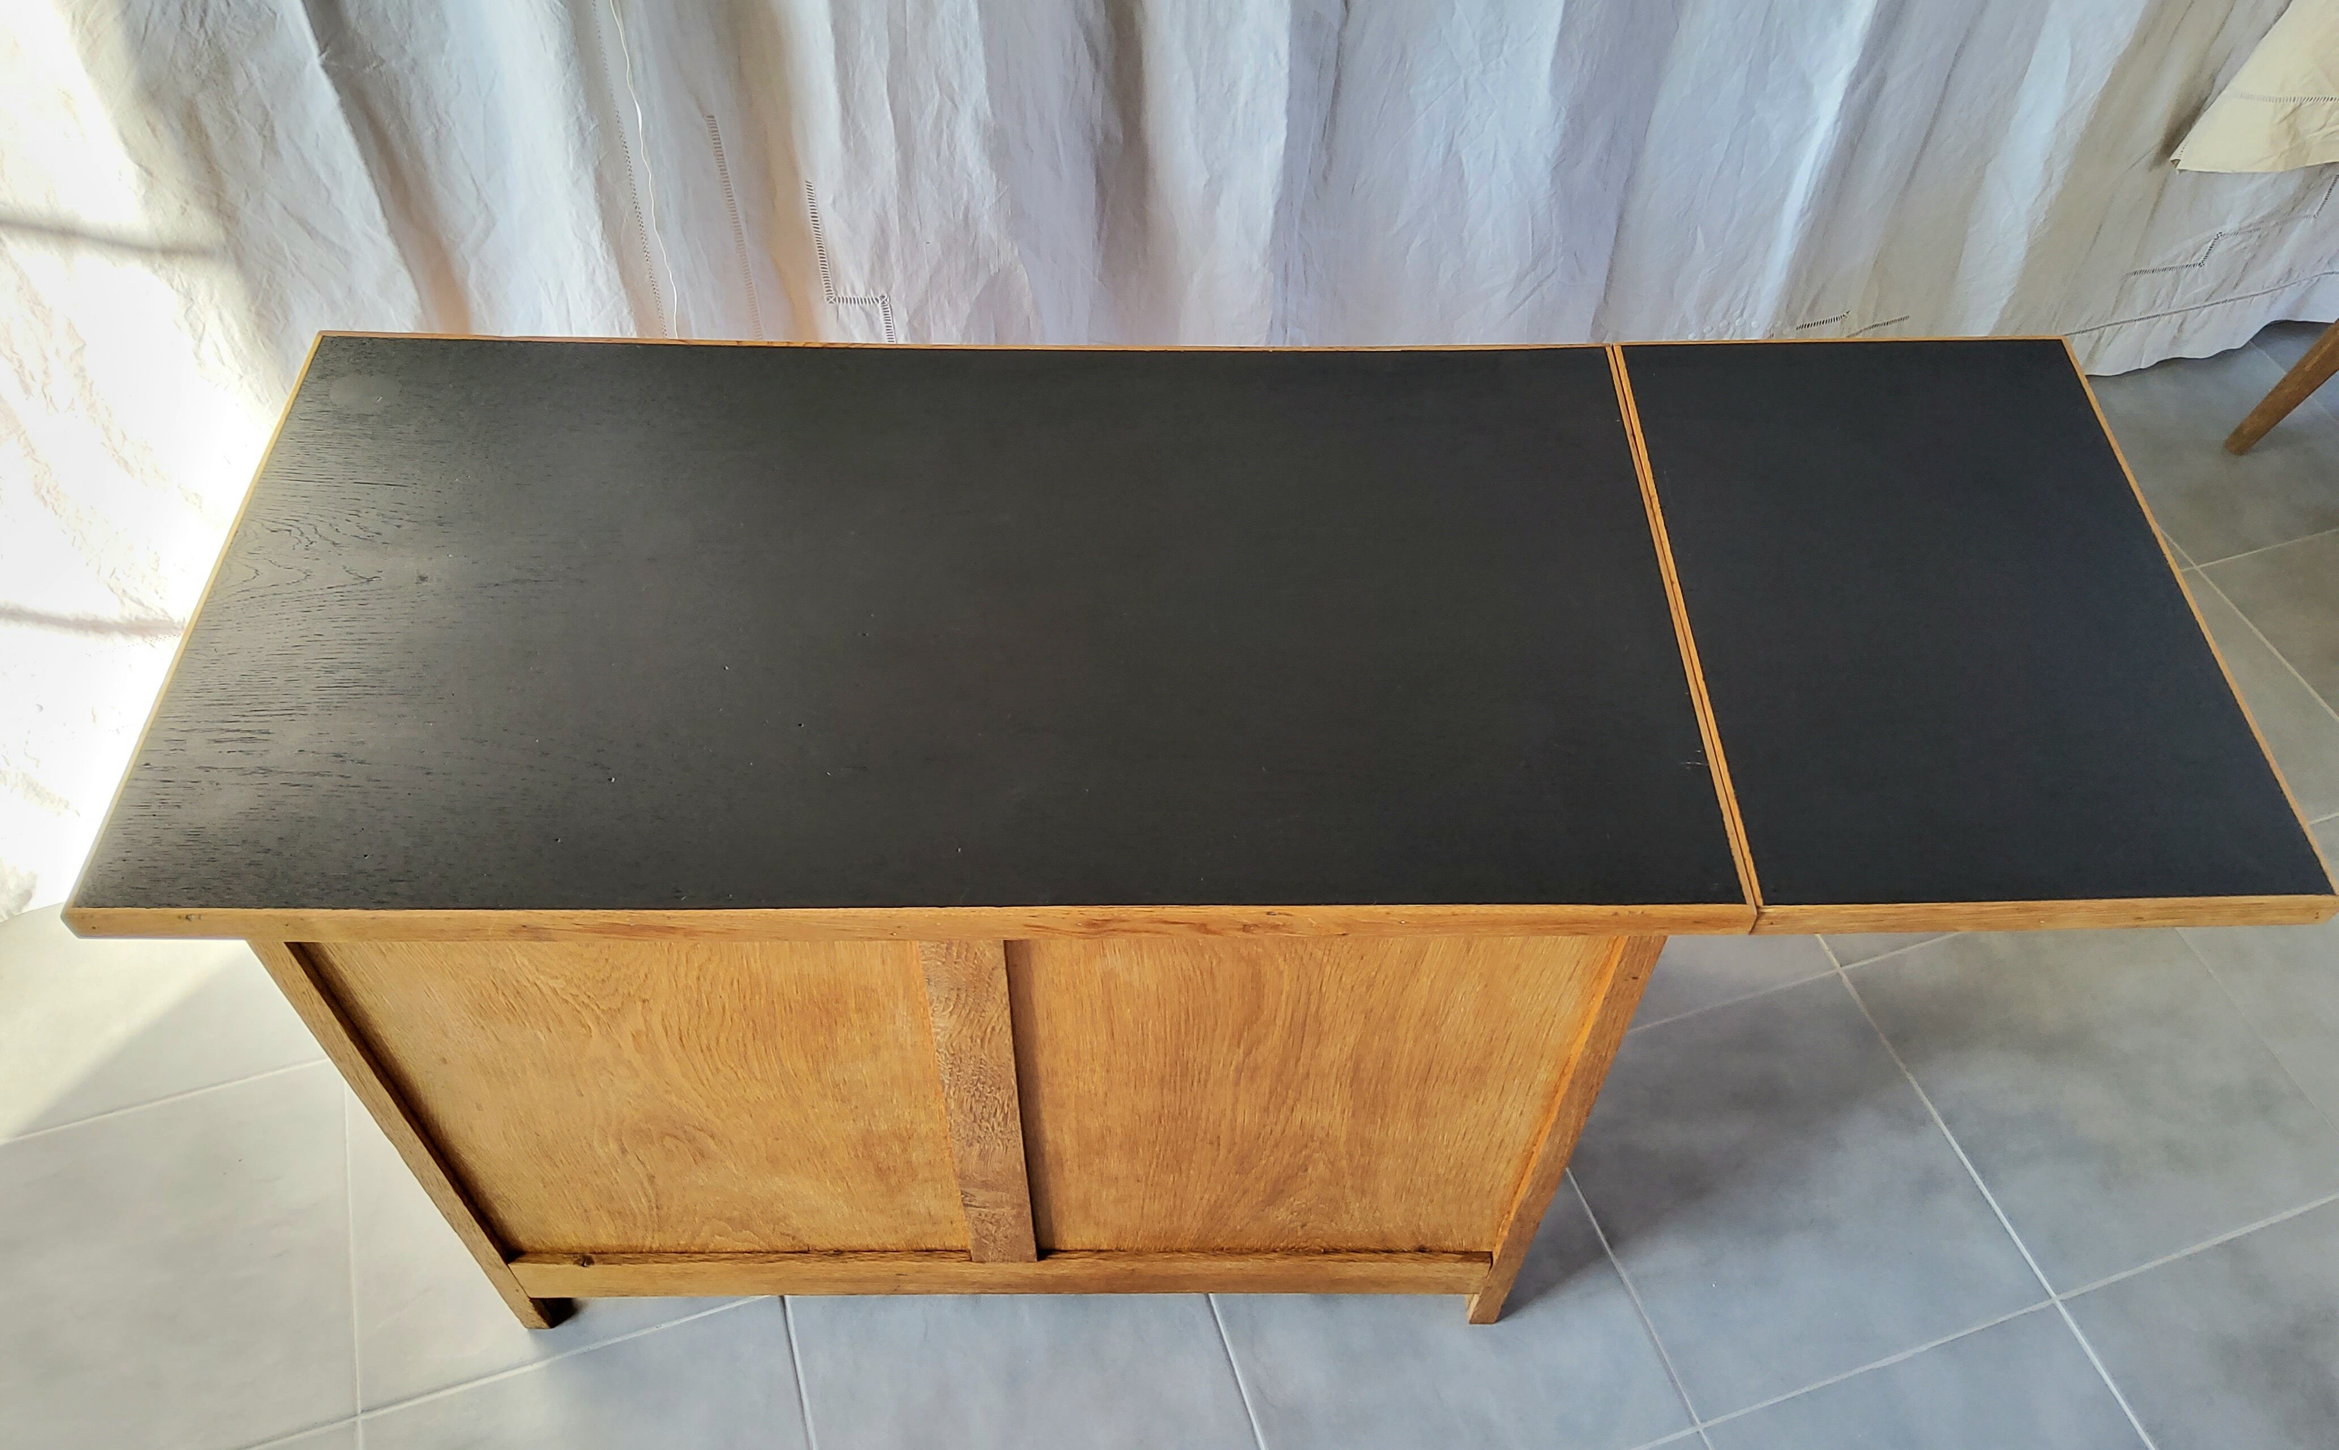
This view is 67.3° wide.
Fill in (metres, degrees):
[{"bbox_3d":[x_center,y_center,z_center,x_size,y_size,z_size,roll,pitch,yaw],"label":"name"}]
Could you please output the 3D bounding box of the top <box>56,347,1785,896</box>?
[{"bbox_3d":[-0.163,-0.093,1.302,1.057,0.032,0.545,0,51,-1],"label":"top"}]

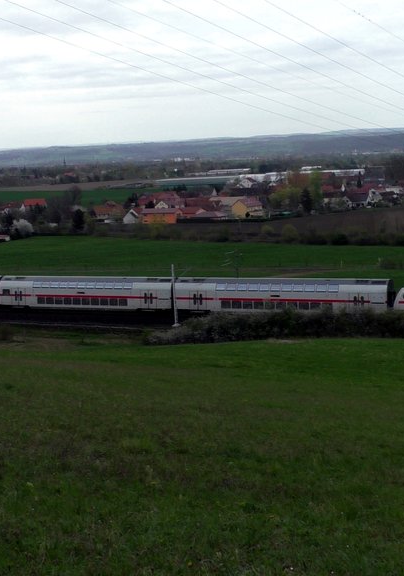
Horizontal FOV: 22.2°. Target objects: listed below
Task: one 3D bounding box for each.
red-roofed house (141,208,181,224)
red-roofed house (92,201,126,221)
[{"bbox_3d":[-18.360,-32.010,462.000,16.300,7.200,7.500,0,8,22],"label":"red-roofed house"},{"bbox_3d":[-45.310,-37.070,500.000,15.500,9.300,10.000,-6,8,-23],"label":"red-roofed house"}]

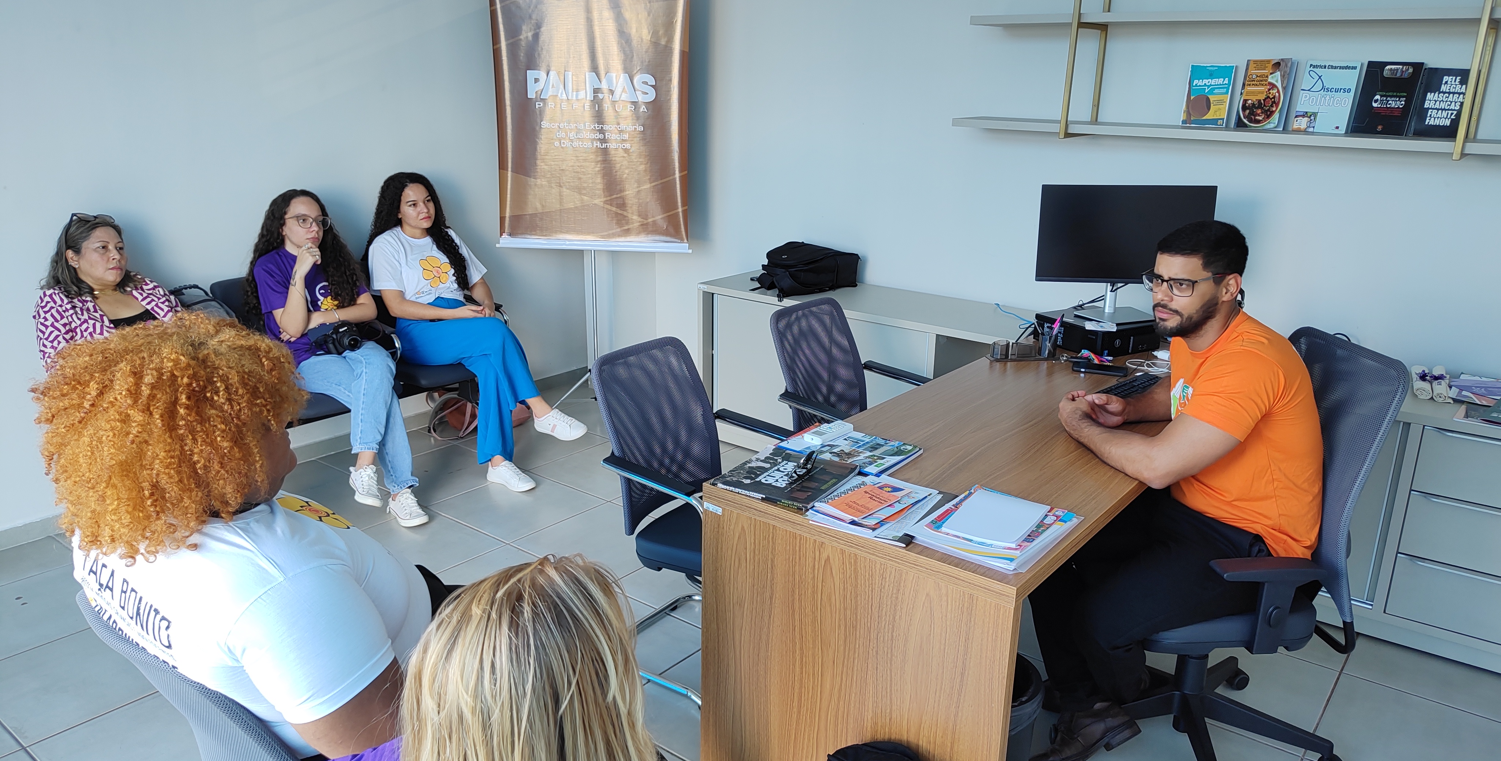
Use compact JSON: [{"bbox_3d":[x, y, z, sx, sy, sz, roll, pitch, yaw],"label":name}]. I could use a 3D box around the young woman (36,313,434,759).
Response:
[{"bbox_3d":[-0.582,0.484,1.658,0.642,1.294,0.810,16,22,41],"label":"young woman"}]

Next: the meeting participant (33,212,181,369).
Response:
[{"bbox_3d":[-1.909,0.077,3.141,0.810,1.165,0.563,14,21,36],"label":"meeting participant"}]

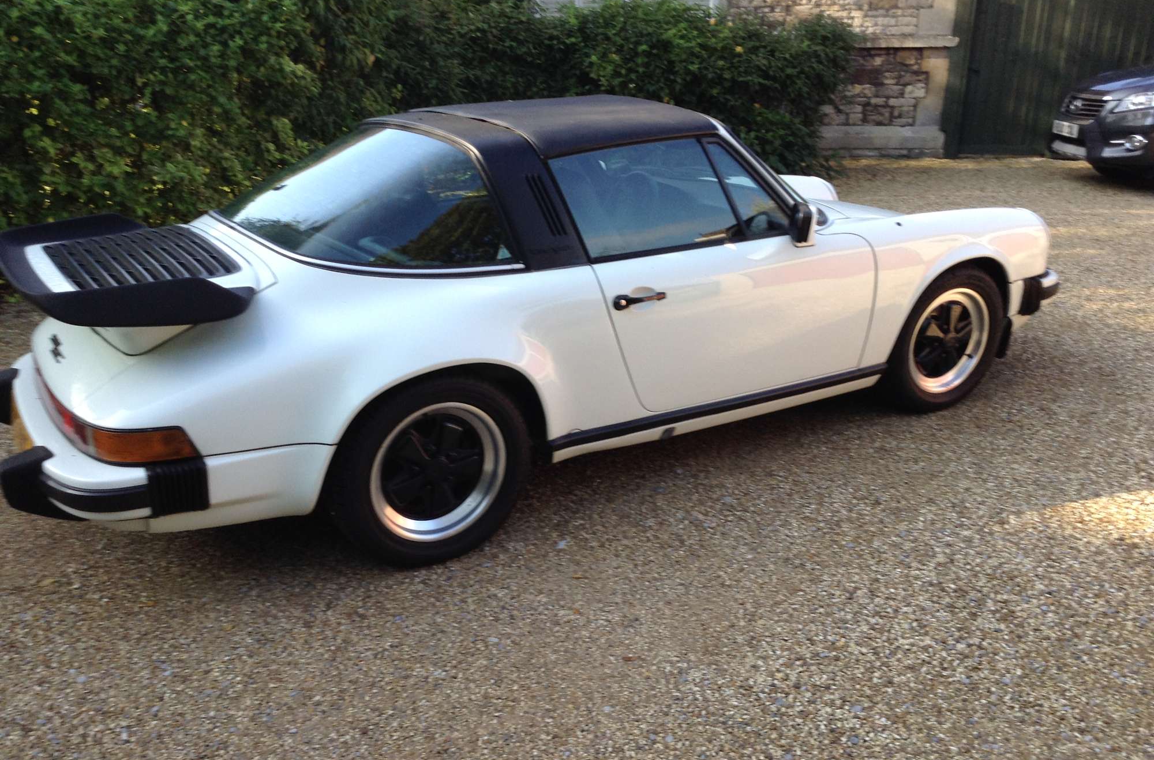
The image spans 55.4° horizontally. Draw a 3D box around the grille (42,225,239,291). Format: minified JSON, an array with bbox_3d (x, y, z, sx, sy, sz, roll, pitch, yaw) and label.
[{"bbox_3d":[-1.344,-0.384,3.378,0.480,0.080,0.710,-13,24,-30],"label":"grille"}]

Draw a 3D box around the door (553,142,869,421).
[{"bbox_3d":[0.515,-0.381,3.802,1.240,0.880,0.310,-13,24,-30],"label":"door"}]

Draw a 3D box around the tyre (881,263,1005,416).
[{"bbox_3d":[1.460,-0.182,4.495,0.630,0.630,0.205,-11,23,-27],"label":"tyre"}]

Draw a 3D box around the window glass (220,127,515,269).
[{"bbox_3d":[-0.847,-0.636,3.623,0.760,0.380,1.310,-13,24,-30],"label":"window glass"}]

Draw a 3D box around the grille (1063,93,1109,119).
[{"bbox_3d":[4.655,-2.515,10.100,0.170,0.200,0.760,-2,20,-5],"label":"grille"}]

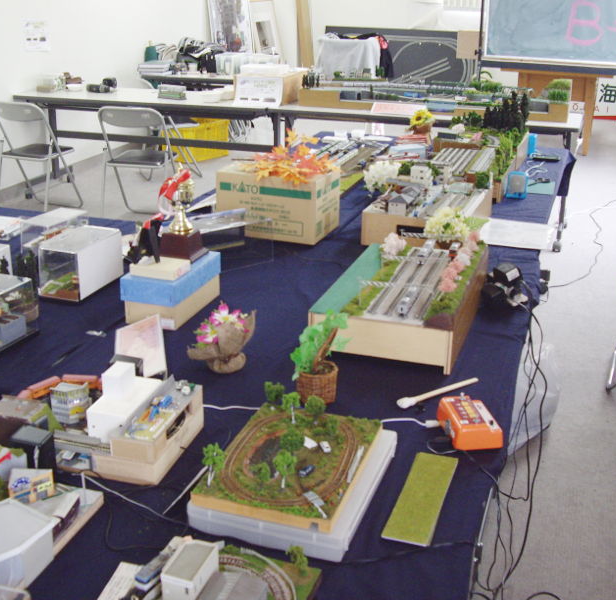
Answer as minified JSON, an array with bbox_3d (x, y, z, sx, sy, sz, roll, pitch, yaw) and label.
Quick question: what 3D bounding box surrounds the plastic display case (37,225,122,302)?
[{"bbox_3d":[-0.590,-0.096,2.285,0.117,0.120,0.215,7,22,17],"label":"plastic display case"}]

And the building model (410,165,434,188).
[{"bbox_3d":[0.392,-0.420,2.964,0.075,0.070,0.055,7,21,16],"label":"building model"}]

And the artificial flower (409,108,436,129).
[{"bbox_3d":[0.575,-0.895,4.352,0.135,0.115,0.120,10,23,23],"label":"artificial flower"}]

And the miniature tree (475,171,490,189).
[{"bbox_3d":[0.598,-0.410,2.998,0.055,0.057,0.055,7,22,16],"label":"miniature tree"}]

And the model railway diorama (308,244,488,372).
[{"bbox_3d":[0.245,-0.018,2.151,0.311,0.112,0.620,7,22,16],"label":"model railway diorama"}]

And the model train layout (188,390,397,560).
[{"bbox_3d":[-0.014,0.245,1.372,0.234,0.130,0.310,7,21,16],"label":"model train layout"}]

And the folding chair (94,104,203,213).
[{"bbox_3d":[-0.989,-0.853,5.411,0.450,0.750,0.480,3,21,6],"label":"folding chair"}]

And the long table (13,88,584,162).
[{"bbox_3d":[-0.154,-0.898,5.626,3.600,0.700,0.460,7,22,16],"label":"long table"}]

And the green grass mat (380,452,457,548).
[{"bbox_3d":[0.182,0.307,1.384,0.068,0.007,0.253,7,21,16],"label":"green grass mat"}]

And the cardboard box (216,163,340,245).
[{"bbox_3d":[-0.091,-0.321,2.825,0.333,0.197,0.228,8,22,20],"label":"cardboard box"}]

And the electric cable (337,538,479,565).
[{"bbox_3d":[0.143,0.358,1.249,0.204,0.006,0.020,-4,21,-13],"label":"electric cable"}]

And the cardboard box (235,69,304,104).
[{"bbox_3d":[-0.235,-1.373,5.643,0.330,0.165,0.430,7,22,17],"label":"cardboard box"}]

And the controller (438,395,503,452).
[{"bbox_3d":[0.299,0.221,1.612,0.088,0.047,0.120,-1,21,-6],"label":"controller"}]

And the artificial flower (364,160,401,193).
[{"bbox_3d":[0.247,-0.404,2.880,0.108,0.100,0.100,7,21,16],"label":"artificial flower"}]

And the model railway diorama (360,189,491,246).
[{"bbox_3d":[0.396,-0.281,2.842,0.335,0.120,0.460,7,22,16],"label":"model railway diorama"}]

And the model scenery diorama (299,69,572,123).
[{"bbox_3d":[0.750,-1.238,5.308,1.620,0.180,0.330,8,22,19],"label":"model scenery diorama"}]

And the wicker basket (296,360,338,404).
[{"bbox_3d":[0.018,0.160,1.698,0.077,0.062,0.077,0,21,0],"label":"wicker basket"}]

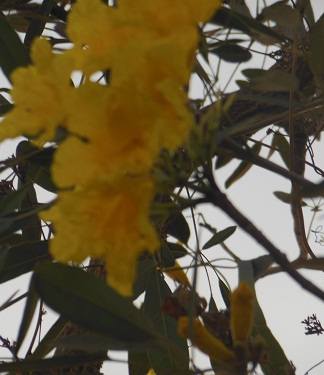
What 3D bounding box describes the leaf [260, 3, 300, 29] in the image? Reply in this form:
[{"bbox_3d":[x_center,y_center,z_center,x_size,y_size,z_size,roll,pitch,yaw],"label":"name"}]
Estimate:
[{"bbox_3d":[0.093,-0.133,2.800,0.036,0.012,0.026,-25,-59,12],"label":"leaf"}]

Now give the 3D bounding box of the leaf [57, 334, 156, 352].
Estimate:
[{"bbox_3d":[-0.038,0.108,2.500,0.071,0.009,0.022,0,-30,0],"label":"leaf"}]

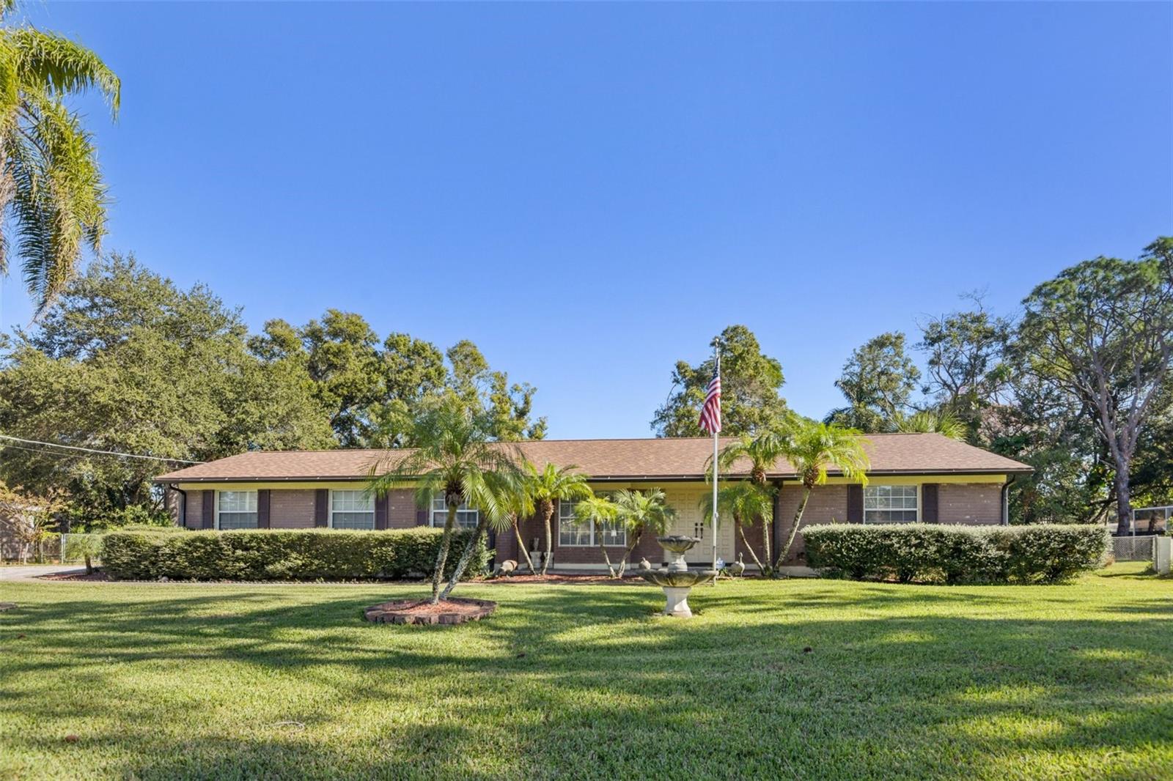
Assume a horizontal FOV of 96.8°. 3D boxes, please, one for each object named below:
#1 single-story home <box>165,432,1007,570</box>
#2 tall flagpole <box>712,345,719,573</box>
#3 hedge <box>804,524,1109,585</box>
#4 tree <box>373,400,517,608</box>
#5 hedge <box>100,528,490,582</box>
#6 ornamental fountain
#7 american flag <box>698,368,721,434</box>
[{"bbox_3d":[-0.400,3.577,17.700,22.300,4.000,9.000,-1,-10,6],"label":"single-story home"},{"bbox_3d":[2.891,1.604,11.700,0.090,5.250,0.090,0,-10,0],"label":"tall flagpole"},{"bbox_3d":[8.100,3.697,11.850,5.700,1.220,1.250,-1,-10,6],"label":"hedge"},{"bbox_3d":[-2.199,1.701,8.200,2.200,3.100,2.100,0,-10,0],"label":"tree"},{"bbox_3d":[-7.350,4.129,13.200,9.800,1.150,1.250,-1,-10,6],"label":"hedge"},{"bbox_3d":[1.361,2.805,7.900,1.170,1.200,1.170,0,-10,0],"label":"ornamental fountain"},{"bbox_3d":[2.767,0.226,11.700,0.520,1.480,0.250,0,-10,0],"label":"american flag"}]

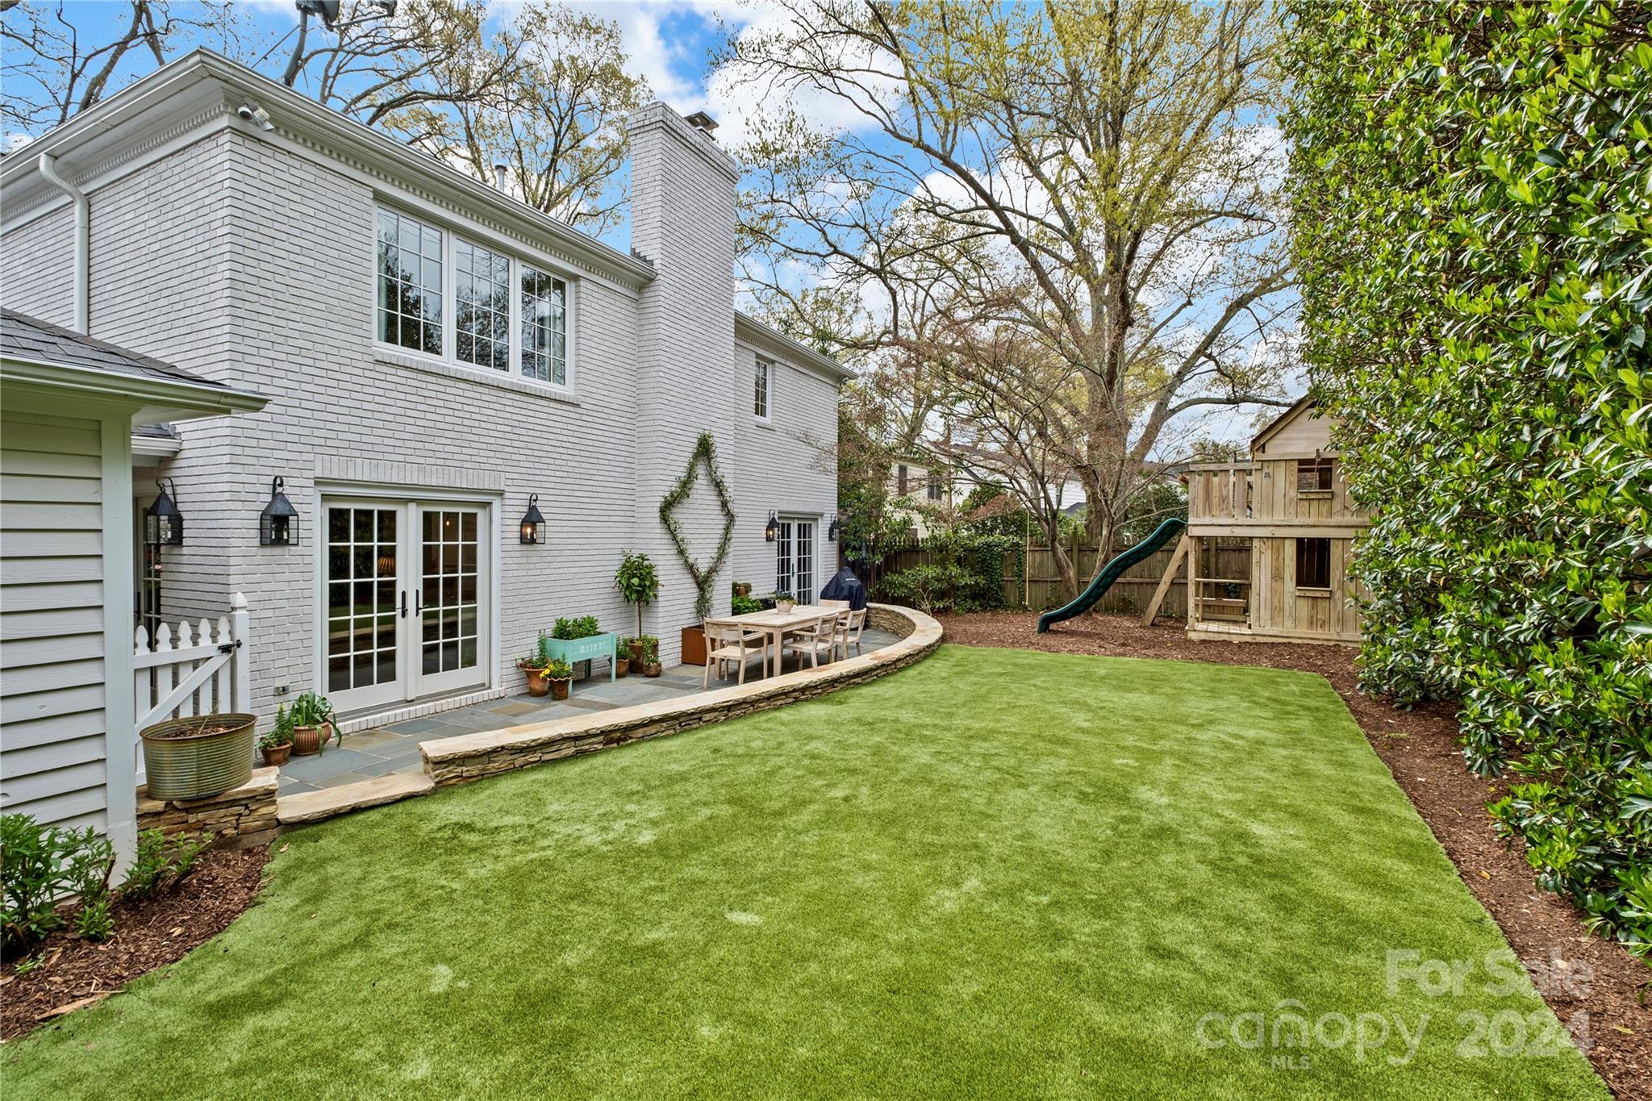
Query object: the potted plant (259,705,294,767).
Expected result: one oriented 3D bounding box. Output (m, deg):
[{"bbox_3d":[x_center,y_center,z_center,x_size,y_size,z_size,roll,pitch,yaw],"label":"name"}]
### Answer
[{"bbox_3d":[-4.165,1.393,5.216,0.220,0.440,0.220,1,1,28],"label":"potted plant"}]

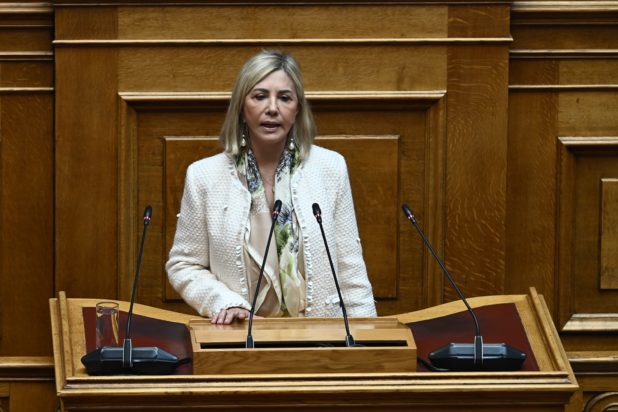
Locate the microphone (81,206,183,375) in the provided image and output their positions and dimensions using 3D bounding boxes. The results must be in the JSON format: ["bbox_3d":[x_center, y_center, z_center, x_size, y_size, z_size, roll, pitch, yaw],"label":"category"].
[{"bbox_3d":[-0.444,0.206,14.550,0.250,0.370,0.260,1,13,3],"label":"microphone"}]

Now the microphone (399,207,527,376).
[{"bbox_3d":[0.387,0.200,14.550,0.300,0.375,0.220,-2,13,-10],"label":"microphone"}]

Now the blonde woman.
[{"bbox_3d":[-0.096,0.430,15.050,0.530,1.660,0.460,-1,13,-5],"label":"blonde woman"}]

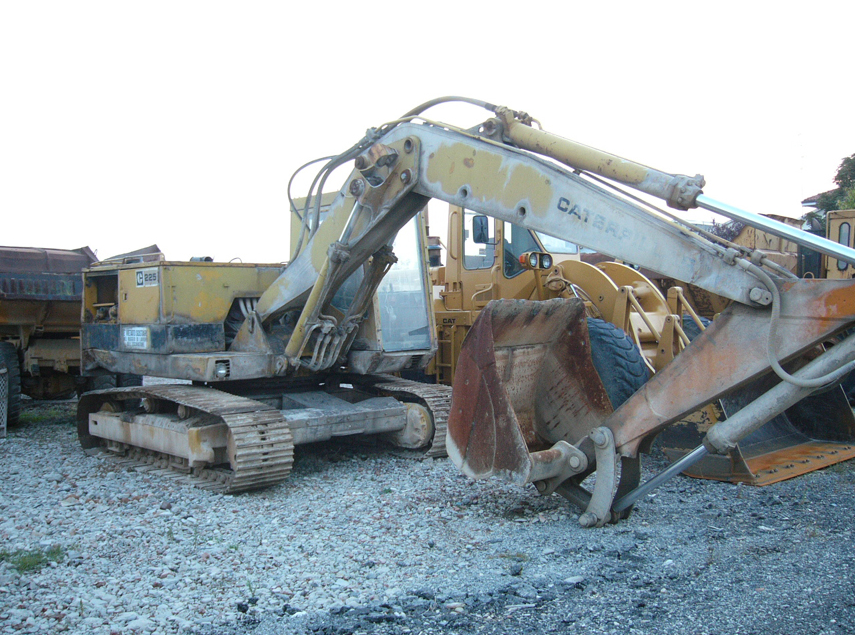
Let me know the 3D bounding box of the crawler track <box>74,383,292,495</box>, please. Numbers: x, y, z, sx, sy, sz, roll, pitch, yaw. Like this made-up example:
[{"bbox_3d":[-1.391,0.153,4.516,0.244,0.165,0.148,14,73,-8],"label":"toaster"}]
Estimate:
[{"bbox_3d":[-2.790,1.238,9.460,0.630,0.850,3.680,-1,1,-44],"label":"crawler track"}]

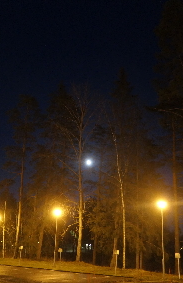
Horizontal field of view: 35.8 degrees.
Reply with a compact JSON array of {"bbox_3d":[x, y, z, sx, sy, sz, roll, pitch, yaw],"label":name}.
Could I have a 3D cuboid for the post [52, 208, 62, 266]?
[{"bbox_3d":[-2.886,7.866,23.275,0.450,4.200,0.500,-17,-27,41],"label":"post"}]

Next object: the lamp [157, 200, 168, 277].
[{"bbox_3d":[4.250,5.700,16.772,0.450,4.200,0.500,-17,-27,41],"label":"lamp"}]

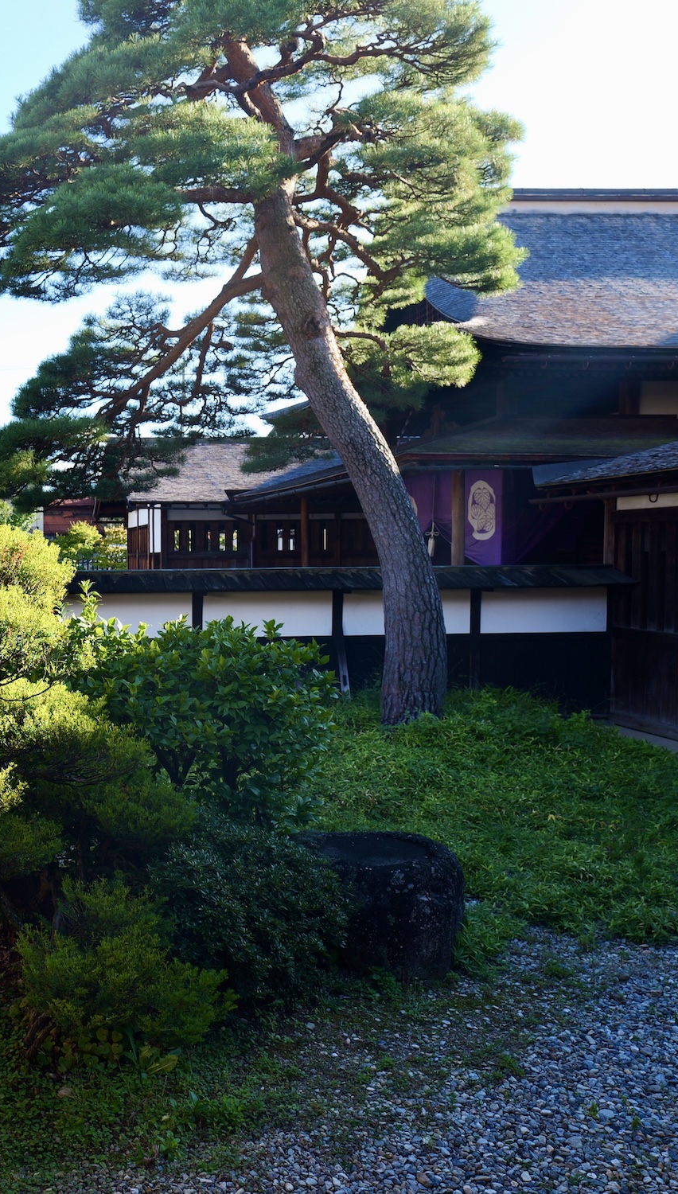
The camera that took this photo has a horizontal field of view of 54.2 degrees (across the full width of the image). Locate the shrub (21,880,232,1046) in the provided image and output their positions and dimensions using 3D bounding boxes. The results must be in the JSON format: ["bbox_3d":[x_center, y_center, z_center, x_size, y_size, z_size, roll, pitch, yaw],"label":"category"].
[{"bbox_3d":[-0.690,1.215,2.240,0.720,0.430,0.570,0,4,0],"label":"shrub"}]

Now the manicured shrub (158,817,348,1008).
[{"bbox_3d":[-0.335,1.154,2.550,0.730,0.540,0.680,0,4,0],"label":"manicured shrub"}]

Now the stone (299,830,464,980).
[{"bbox_3d":[0.162,1.185,2.630,0.640,0.420,0.500,0,4,0],"label":"stone"}]

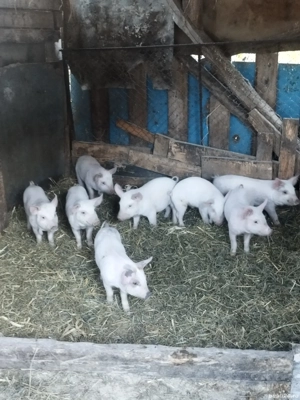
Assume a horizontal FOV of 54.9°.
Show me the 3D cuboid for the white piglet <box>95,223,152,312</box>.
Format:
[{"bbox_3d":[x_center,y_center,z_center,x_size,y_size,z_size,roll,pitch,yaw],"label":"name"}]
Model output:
[{"bbox_3d":[-0.152,0.323,1.372,0.218,0.347,0.533,-7,22,-19],"label":"white piglet"}]

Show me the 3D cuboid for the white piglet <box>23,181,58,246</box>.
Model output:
[{"bbox_3d":[-0.726,0.104,1.922,0.199,0.360,0.562,-10,23,-25],"label":"white piglet"}]

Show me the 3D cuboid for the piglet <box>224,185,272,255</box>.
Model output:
[{"bbox_3d":[0.625,0.131,1.841,0.232,0.369,0.548,1,21,3],"label":"piglet"}]

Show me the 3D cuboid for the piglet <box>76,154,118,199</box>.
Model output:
[{"bbox_3d":[-0.553,-0.219,2.793,0.198,0.339,0.540,-16,26,-35],"label":"piglet"}]

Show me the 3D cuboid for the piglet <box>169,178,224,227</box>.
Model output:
[{"bbox_3d":[0.358,0.029,2.158,0.452,0.330,0.176,-1,21,-4],"label":"piglet"}]

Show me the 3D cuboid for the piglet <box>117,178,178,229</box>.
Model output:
[{"bbox_3d":[0.003,0.039,2.099,0.573,0.356,0.214,-16,26,-35],"label":"piglet"}]

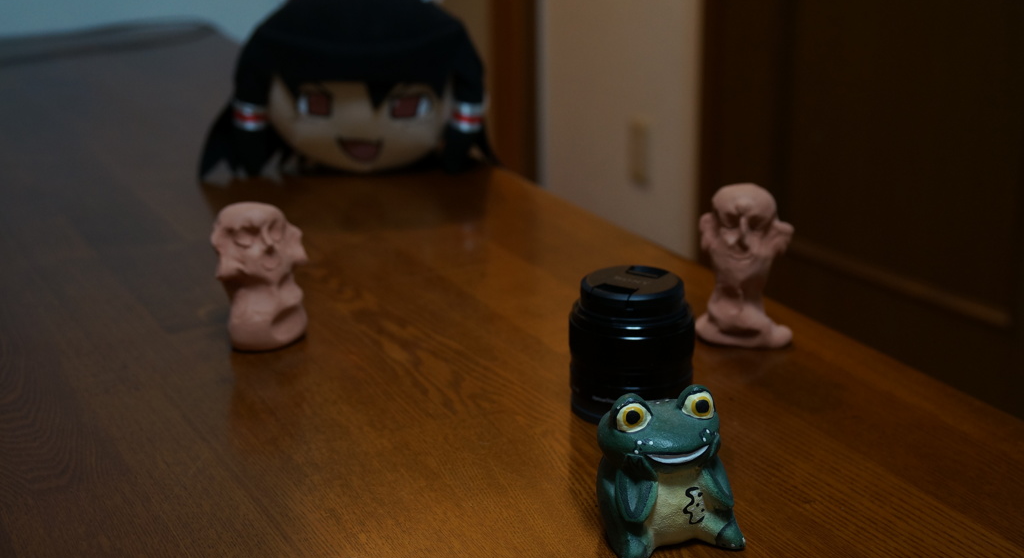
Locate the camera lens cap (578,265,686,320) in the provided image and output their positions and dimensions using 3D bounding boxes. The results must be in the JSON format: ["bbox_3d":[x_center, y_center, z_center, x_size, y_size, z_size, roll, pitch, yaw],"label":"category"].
[{"bbox_3d":[0.060,0.005,0.725,0.053,0.009,0.053,-1,19,0],"label":"camera lens cap"}]

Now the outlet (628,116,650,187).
[{"bbox_3d":[0.244,-0.242,2.769,0.010,0.120,0.070,-12,22,-29],"label":"outlet"}]

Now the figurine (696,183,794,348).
[{"bbox_3d":[0.133,-0.010,0.820,0.055,0.090,0.042,5,20,15],"label":"figurine"}]

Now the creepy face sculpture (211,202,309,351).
[{"bbox_3d":[-0.142,-0.005,0.826,0.053,0.082,0.042,-7,20,-19],"label":"creepy face sculpture"}]

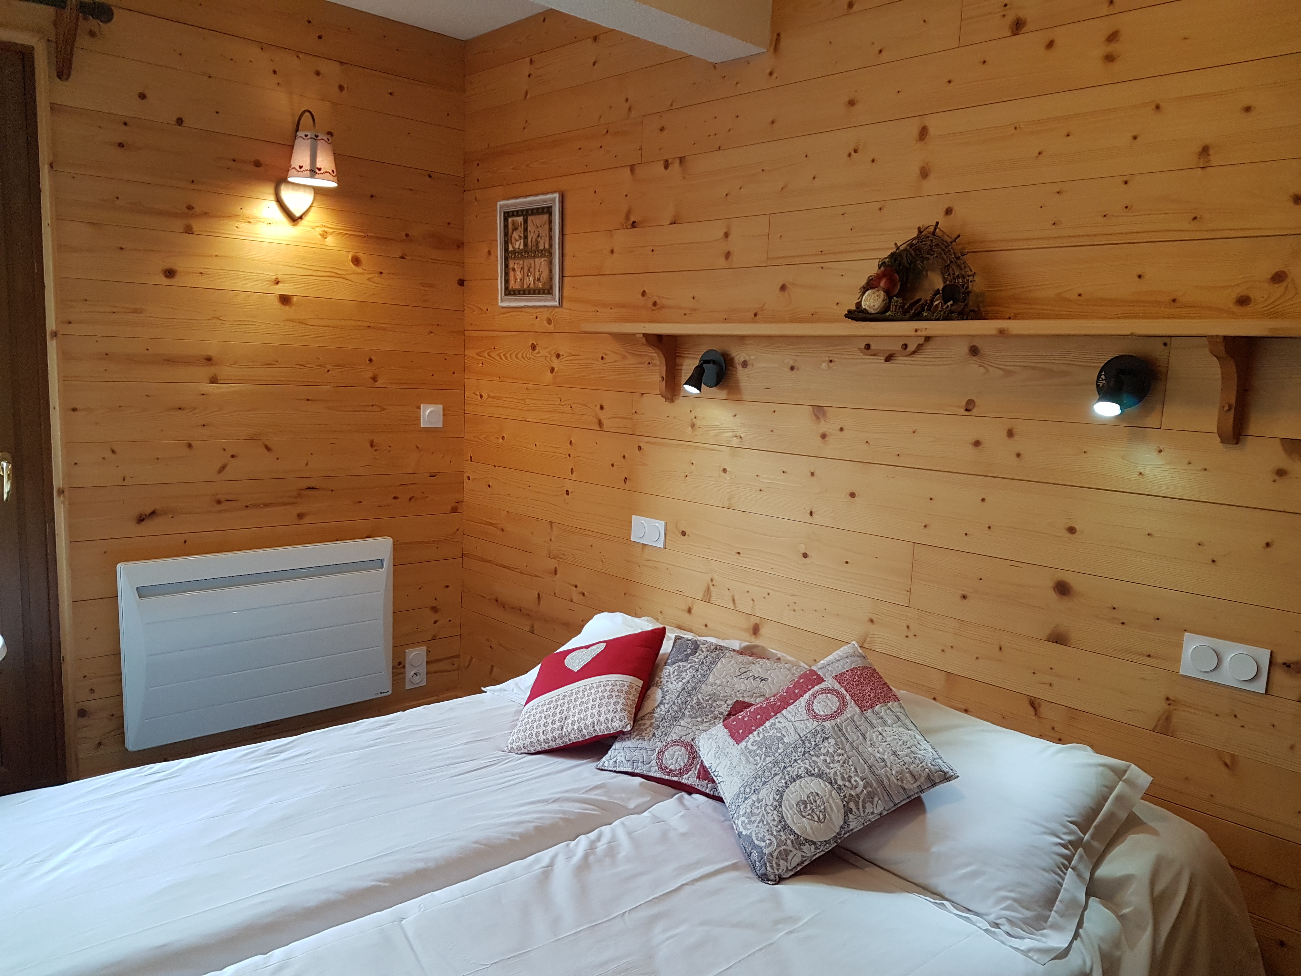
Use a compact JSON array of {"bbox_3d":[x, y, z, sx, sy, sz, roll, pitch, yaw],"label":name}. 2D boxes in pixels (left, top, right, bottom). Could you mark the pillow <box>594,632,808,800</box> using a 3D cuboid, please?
[{"bbox_3d":[0.130,0.491,2.132,0.385,0.125,0.385,4,43,35],"label":"pillow"}]

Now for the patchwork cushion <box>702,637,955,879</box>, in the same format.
[{"bbox_3d":[0.321,0.512,1.874,0.385,0.125,0.385,-30,33,-2],"label":"patchwork cushion"}]

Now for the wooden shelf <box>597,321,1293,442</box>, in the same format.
[{"bbox_3d":[0.528,-0.283,2.365,0.155,0.228,2.010,-5,10,-43],"label":"wooden shelf"}]

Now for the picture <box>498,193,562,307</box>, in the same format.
[{"bbox_3d":[-0.429,-0.824,3.426,0.022,0.375,0.354,-5,10,-43],"label":"picture"}]

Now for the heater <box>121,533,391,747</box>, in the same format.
[{"bbox_3d":[-1.274,0.496,3.272,0.878,0.572,0.110,-5,10,-43],"label":"heater"}]

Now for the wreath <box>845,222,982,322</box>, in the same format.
[{"bbox_3d":[0.612,-0.493,2.266,0.110,0.222,0.305,-5,10,-43],"label":"wreath"}]

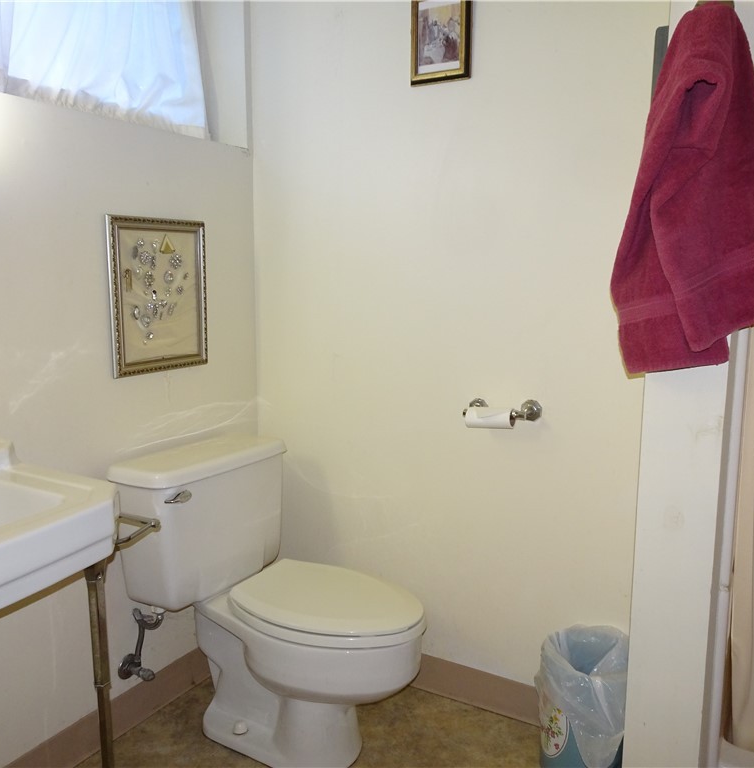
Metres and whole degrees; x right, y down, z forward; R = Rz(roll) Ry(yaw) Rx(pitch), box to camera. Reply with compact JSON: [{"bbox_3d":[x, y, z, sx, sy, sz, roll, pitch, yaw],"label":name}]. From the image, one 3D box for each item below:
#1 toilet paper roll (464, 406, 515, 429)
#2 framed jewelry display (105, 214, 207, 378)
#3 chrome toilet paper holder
[{"bbox_3d":[0.273,0.082,1.704,0.115,0.047,0.047,5,10,30],"label":"toilet paper roll"},{"bbox_3d":[-0.534,-0.218,1.761,0.020,0.375,0.293,5,10,30],"label":"framed jewelry display"},{"bbox_3d":[0.297,0.065,1.718,0.187,0.053,0.076,5,10,30],"label":"chrome toilet paper holder"}]

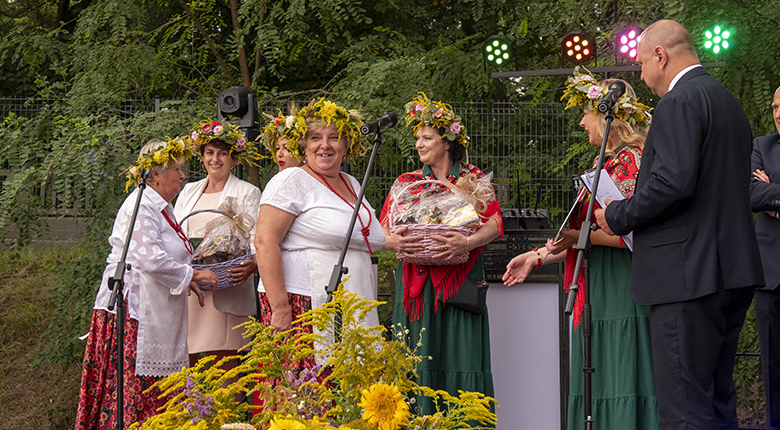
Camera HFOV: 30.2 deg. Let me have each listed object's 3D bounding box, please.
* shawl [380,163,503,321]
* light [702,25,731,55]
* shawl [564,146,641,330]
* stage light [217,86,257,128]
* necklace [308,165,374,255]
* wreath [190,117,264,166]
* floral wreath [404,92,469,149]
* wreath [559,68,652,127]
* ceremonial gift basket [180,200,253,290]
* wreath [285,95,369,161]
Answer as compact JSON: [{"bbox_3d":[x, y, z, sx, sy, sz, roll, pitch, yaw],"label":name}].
[{"bbox_3d":[0.228,0.117,6.400,0.530,0.700,0.380,0,-2,14],"label":"shawl"},{"bbox_3d":[1.668,-0.894,7.350,0.165,0.175,0.130,2,5,20],"label":"light"},{"bbox_3d":[0.847,0.091,5.620,0.380,0.720,0.460,0,-2,-3],"label":"shawl"},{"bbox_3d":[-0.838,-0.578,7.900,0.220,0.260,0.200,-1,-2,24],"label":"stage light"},{"bbox_3d":[-0.206,-0.019,6.000,0.200,0.370,0.220,1,-2,-34],"label":"necklace"},{"bbox_3d":[-0.811,-0.359,7.200,0.370,0.220,0.330,0,-7,3],"label":"wreath"},{"bbox_3d":[0.209,-0.426,6.500,0.310,0.220,0.310,7,-8,1],"label":"floral wreath"},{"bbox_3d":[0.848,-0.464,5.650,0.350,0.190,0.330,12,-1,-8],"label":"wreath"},{"bbox_3d":[-0.831,0.147,6.950,0.370,0.440,0.290,0,-2,0],"label":"ceremonial gift basket"},{"bbox_3d":[-0.275,-0.369,6.150,0.350,0.250,0.310,1,-10,-3],"label":"wreath"}]

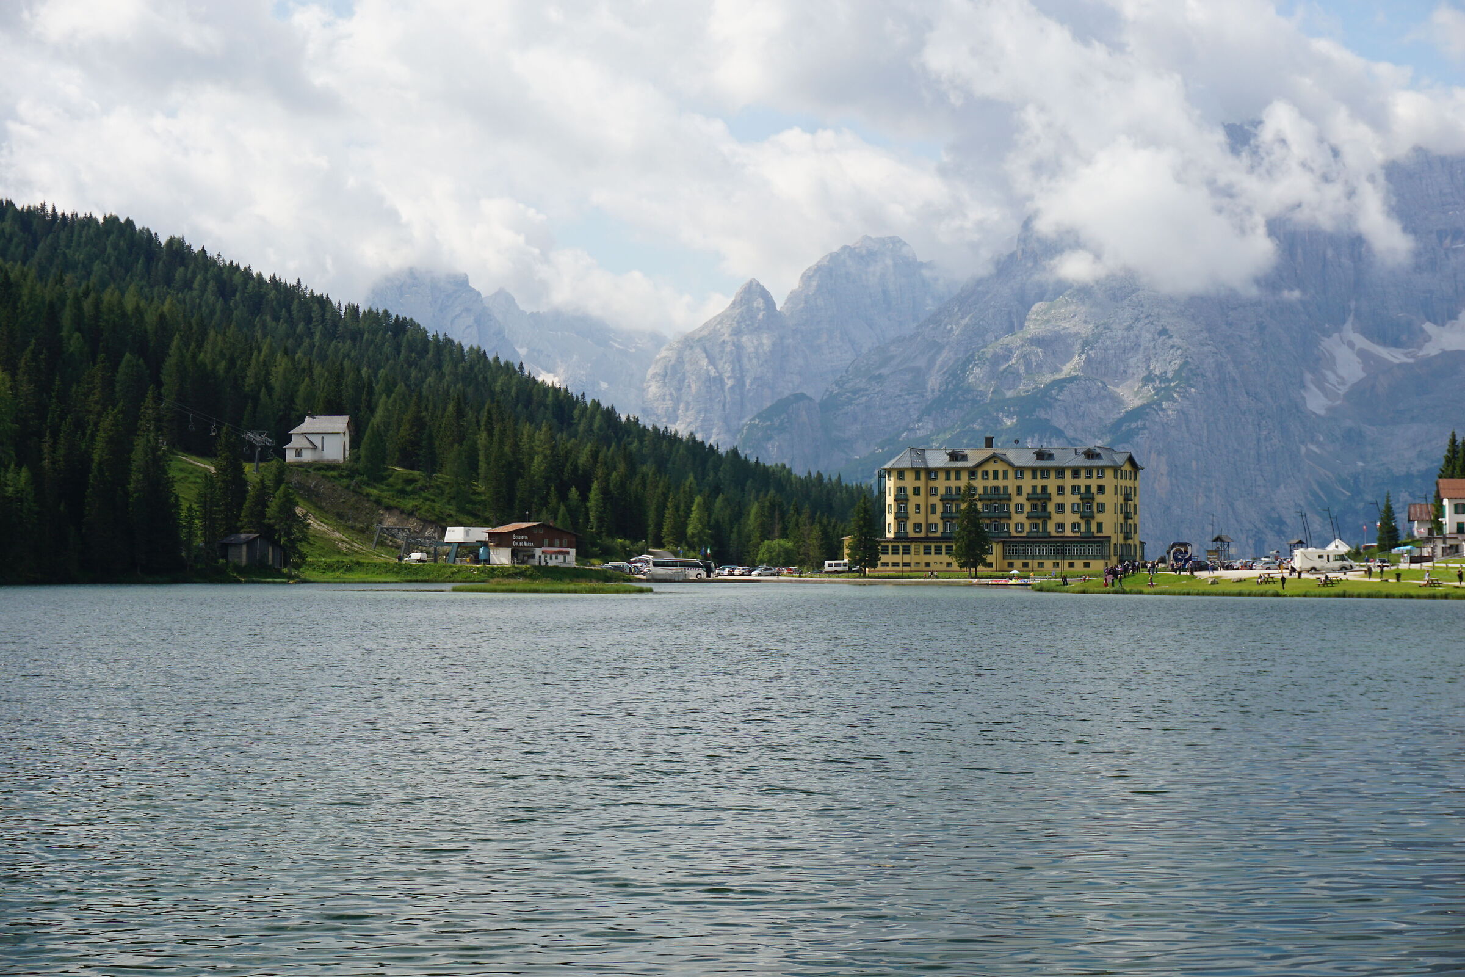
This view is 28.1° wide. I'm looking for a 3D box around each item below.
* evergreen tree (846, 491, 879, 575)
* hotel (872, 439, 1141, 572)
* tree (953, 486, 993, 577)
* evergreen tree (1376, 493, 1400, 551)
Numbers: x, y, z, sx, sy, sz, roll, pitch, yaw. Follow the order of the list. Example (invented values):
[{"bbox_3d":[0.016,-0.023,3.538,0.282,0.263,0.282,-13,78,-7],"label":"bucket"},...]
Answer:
[{"bbox_3d":[23.514,8.357,528.000,6.394,15.063,6.394,0,-1,0],"label":"evergreen tree"},{"bbox_3d":[52.815,3.514,562.000,47.206,25.686,19.000,-1,-1,26],"label":"hotel"},{"bbox_3d":[42.597,7.591,518.000,6.880,16.195,6.880,0,-1,0],"label":"tree"},{"bbox_3d":[96.254,4.915,430.000,3.528,8.486,3.528,0,-1,0],"label":"evergreen tree"}]

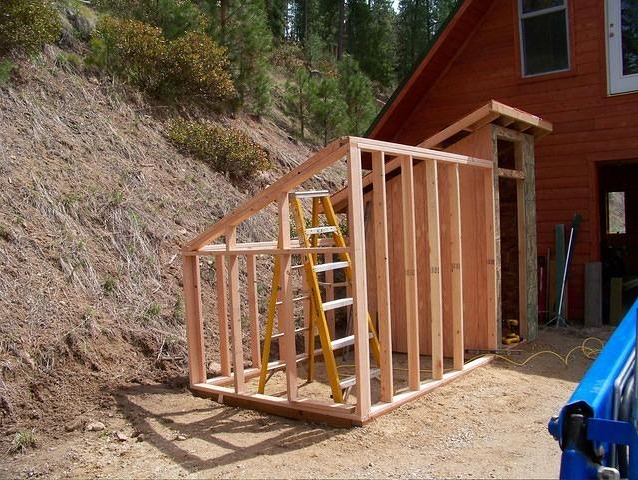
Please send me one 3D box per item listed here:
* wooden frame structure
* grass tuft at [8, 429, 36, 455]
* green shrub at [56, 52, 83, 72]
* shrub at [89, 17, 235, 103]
[{"bbox_3d":[0.712,-0.006,6.429,2.247,2.604,3.980,-2,0,38],"label":"wooden frame structure"},{"bbox_3d":[-1.950,1.324,4.000,0.180,0.140,0.170,-2,1,0],"label":"grass tuft"},{"bbox_3d":[-4.722,-3.365,11.500,0.490,0.415,0.441,-2,0,-22],"label":"green shrub"},{"bbox_3d":[-3.643,-4.201,14.200,3.296,1.942,2.307,-2,0,-14],"label":"shrub"}]

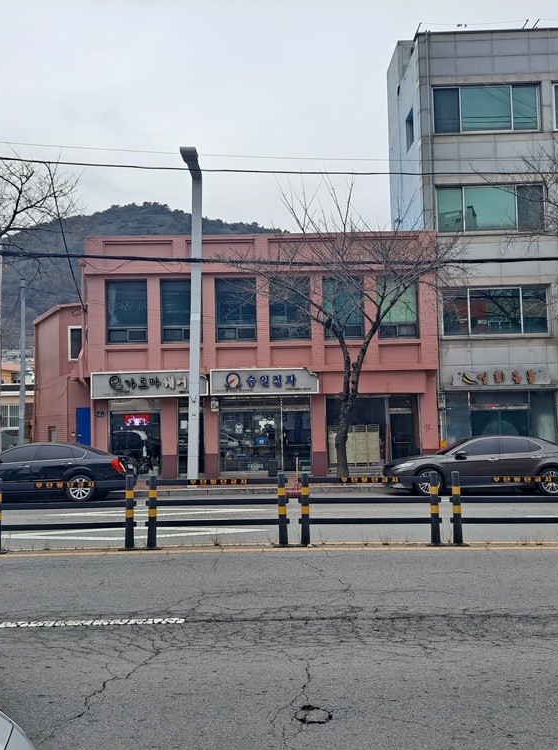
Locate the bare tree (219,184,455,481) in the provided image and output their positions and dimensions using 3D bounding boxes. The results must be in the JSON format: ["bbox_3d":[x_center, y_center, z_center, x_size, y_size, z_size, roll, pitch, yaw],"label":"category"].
[{"bbox_3d":[1.734,-1.239,19.158,6.831,8.330,6.000,-1,-5,0],"label":"bare tree"}]

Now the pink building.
[{"bbox_3d":[-2.157,-0.231,26.131,13.816,7.564,9.500,-1,-5,-2],"label":"pink building"}]

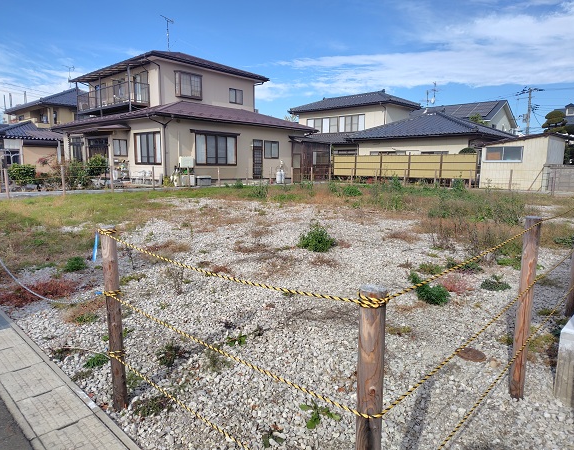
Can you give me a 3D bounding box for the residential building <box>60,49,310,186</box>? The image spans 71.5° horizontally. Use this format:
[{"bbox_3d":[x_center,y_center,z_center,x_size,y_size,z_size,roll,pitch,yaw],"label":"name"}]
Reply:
[{"bbox_3d":[-6.354,-6.151,24.709,11.500,7.000,11.000,7,11,40],"label":"residential building"}]

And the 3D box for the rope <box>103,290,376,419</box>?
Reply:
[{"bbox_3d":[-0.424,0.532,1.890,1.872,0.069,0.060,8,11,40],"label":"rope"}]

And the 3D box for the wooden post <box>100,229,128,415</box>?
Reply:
[{"bbox_3d":[-1.010,0.558,2.339,0.090,1.099,0.090,-4,9,-24],"label":"wooden post"}]

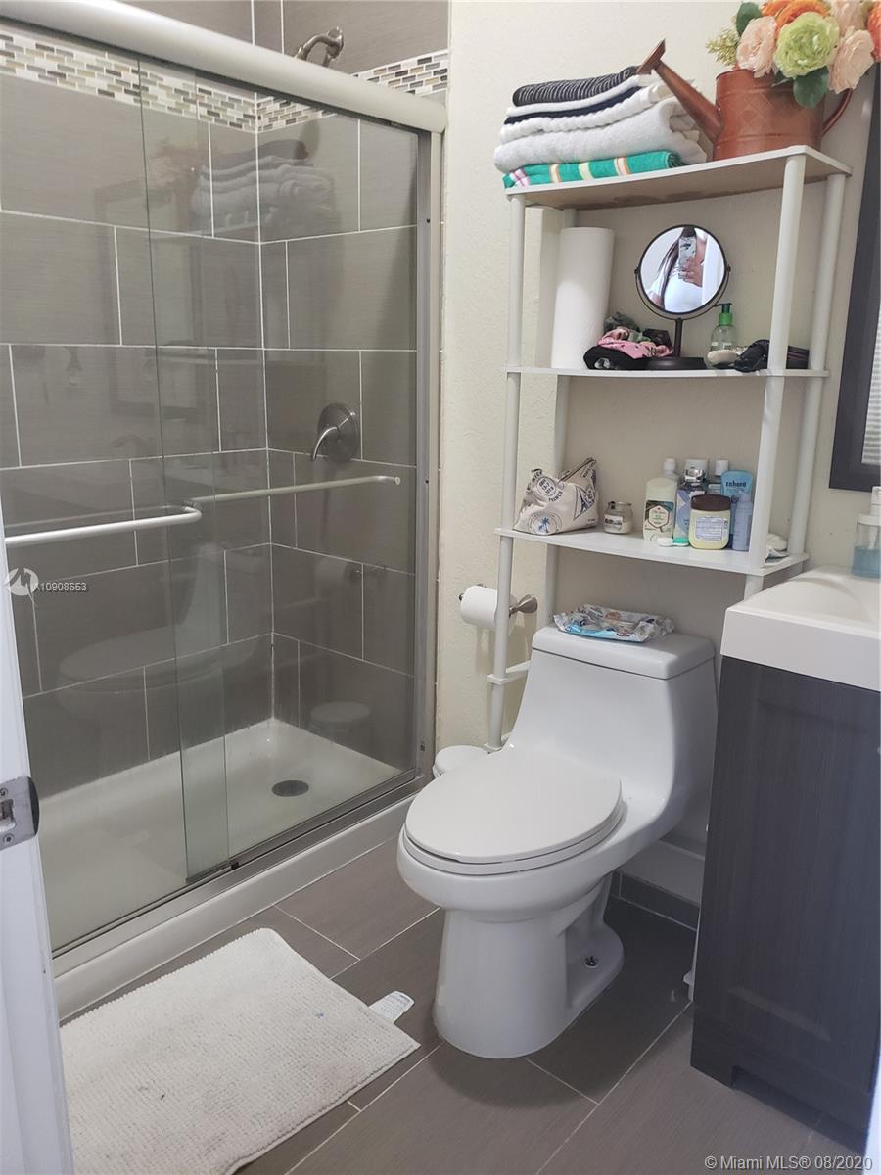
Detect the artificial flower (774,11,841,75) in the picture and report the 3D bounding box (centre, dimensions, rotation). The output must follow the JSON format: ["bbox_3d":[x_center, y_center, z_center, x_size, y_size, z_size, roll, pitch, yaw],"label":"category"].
[{"bbox_3d":[0.587,-0.872,1.412,0.106,0.100,0.080,6,15,17],"label":"artificial flower"}]

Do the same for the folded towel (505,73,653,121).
[{"bbox_3d":[0.316,-0.917,1.699,0.320,0.050,0.235,13,19,40],"label":"folded towel"}]

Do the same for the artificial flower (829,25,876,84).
[{"bbox_3d":[0.653,-0.844,1.399,0.078,0.090,0.070,4,15,10],"label":"artificial flower"}]

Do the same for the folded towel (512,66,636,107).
[{"bbox_3d":[0.303,-0.942,1.664,0.285,0.058,0.175,13,19,40],"label":"folded towel"}]

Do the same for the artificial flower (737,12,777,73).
[{"bbox_3d":[0.523,-0.898,1.457,0.072,0.095,0.073,-12,19,-41],"label":"artificial flower"}]

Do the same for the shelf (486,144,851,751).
[{"bbox_3d":[0.409,0.022,1.846,0.592,1.615,0.224,13,19,40],"label":"shelf"}]

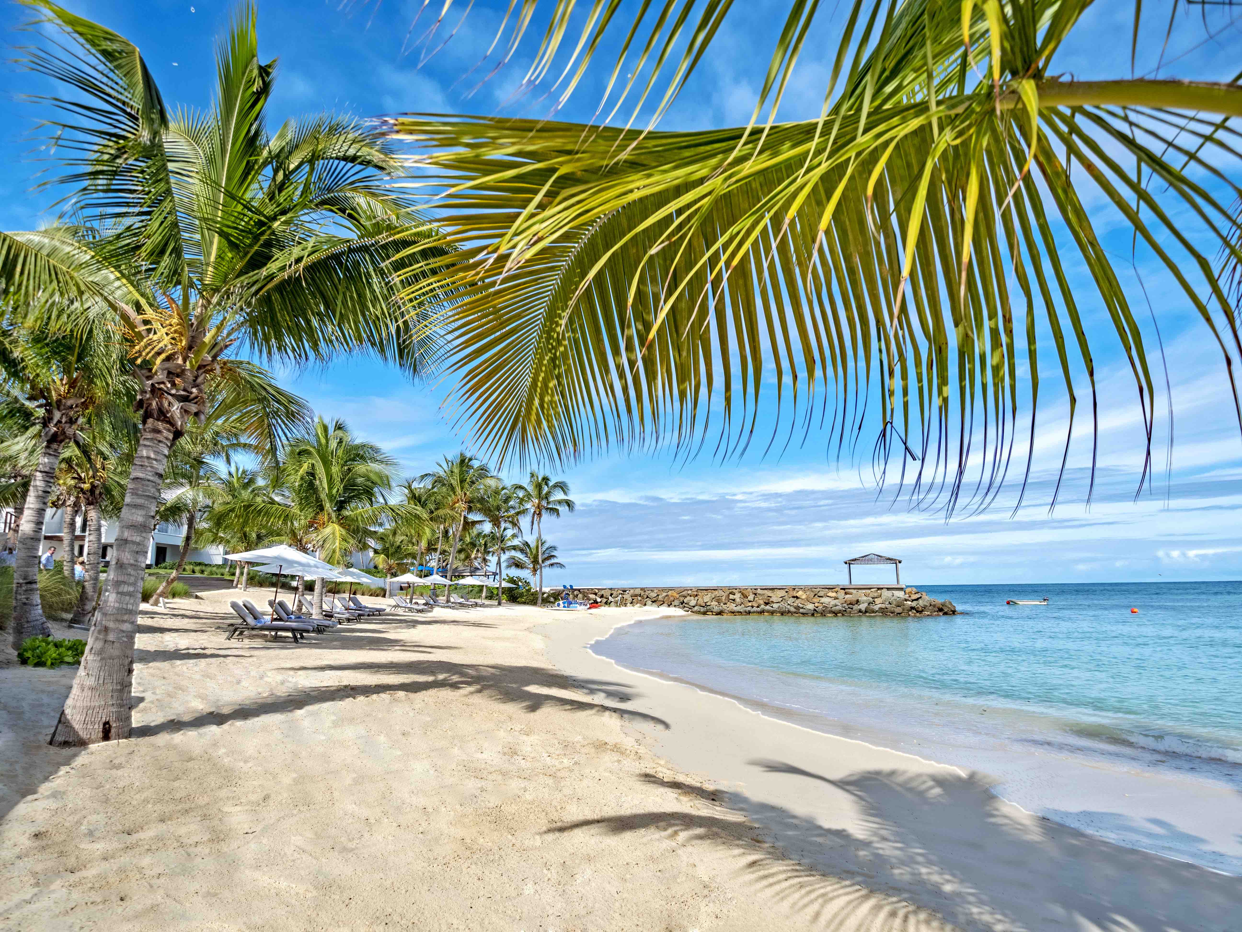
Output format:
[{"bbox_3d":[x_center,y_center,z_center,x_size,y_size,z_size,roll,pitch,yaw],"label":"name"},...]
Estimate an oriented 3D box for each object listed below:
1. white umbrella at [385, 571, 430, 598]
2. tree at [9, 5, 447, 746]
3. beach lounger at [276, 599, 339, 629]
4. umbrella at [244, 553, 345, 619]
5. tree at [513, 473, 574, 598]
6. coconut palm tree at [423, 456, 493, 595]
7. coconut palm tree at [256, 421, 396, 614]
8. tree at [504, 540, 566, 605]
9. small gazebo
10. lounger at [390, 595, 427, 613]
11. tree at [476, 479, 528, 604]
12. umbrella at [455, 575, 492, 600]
[{"bbox_3d":[-14.756,8.732,44.767,2.800,2.500,2.800,2,-11,-14],"label":"white umbrella"},{"bbox_3d":[-4.704,-1.402,6.930,4.779,8.094,4.779,-1,-11,0],"label":"tree"},{"bbox_3d":[-10.919,5.223,22.500,1.970,0.930,0.700,2,-11,-14],"label":"beach lounger"},{"bbox_3d":[-11.024,4.292,21.865,2.800,2.520,2.800,2,-11,-14],"label":"umbrella"},{"bbox_3d":[-6.143,5.646,50.325,4.886,10.321,4.886,-1,-11,0],"label":"tree"},{"bbox_3d":[-11.500,4.259,45.499,5.253,10.455,5.253,-1,-11,0],"label":"coconut palm tree"},{"bbox_3d":[-11.726,2.132,25.800,6.200,8.030,6.200,-1,-11,0],"label":"coconut palm tree"},{"bbox_3d":[-7.143,8.707,53.819,4.875,5.352,4.875,-1,-11,0],"label":"tree"},{"bbox_3d":[23.828,9.815,61.000,5.300,2.990,5.100,-5,-12,22],"label":"small gazebo"},{"bbox_3d":[-11.800,7.643,35.700,1.900,0.850,0.700,-1,-11,2],"label":"lounger"},{"bbox_3d":[-9.098,5.875,49.265,4.182,9.283,4.182,-1,-11,0],"label":"tree"},{"bbox_3d":[-12.825,10.734,55.267,2.800,2.500,2.800,2,-11,-14],"label":"umbrella"}]

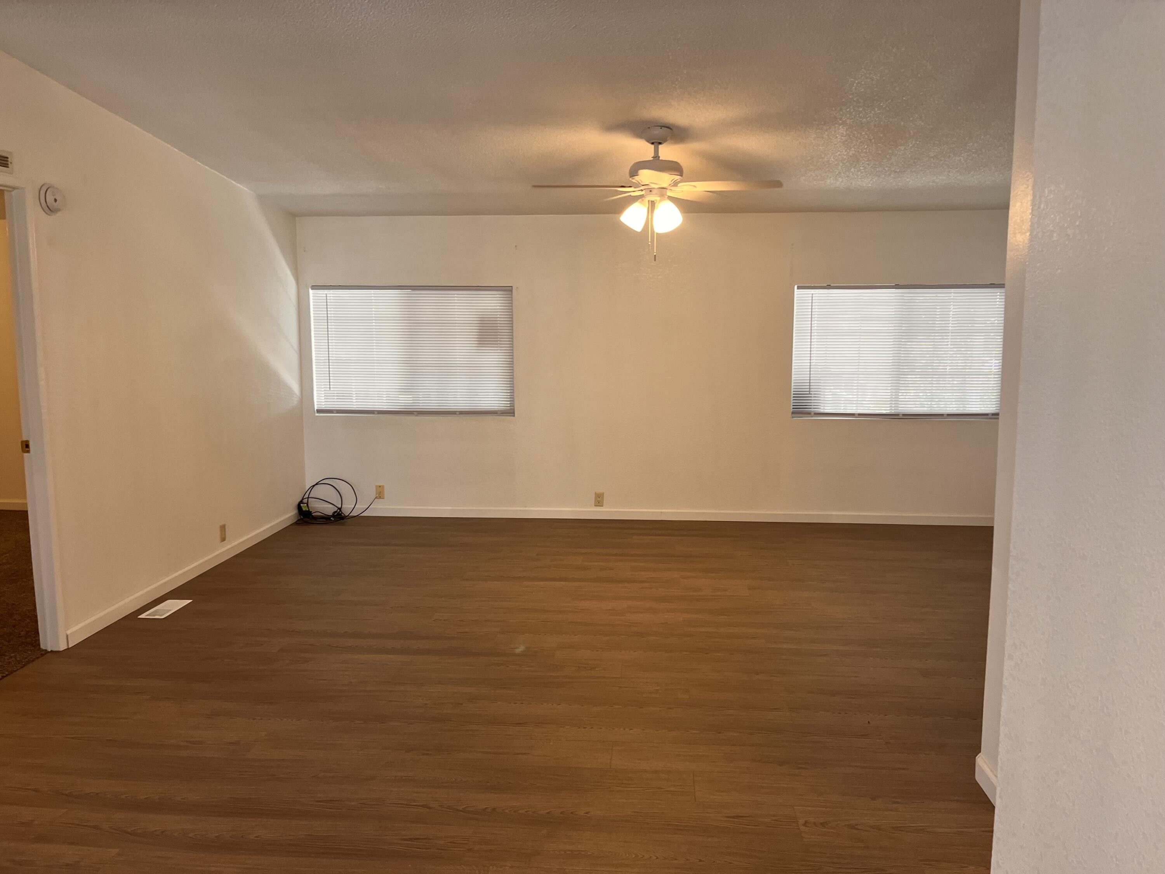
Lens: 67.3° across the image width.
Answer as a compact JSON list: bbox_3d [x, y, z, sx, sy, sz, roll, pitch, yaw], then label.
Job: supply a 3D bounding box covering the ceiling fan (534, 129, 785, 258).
[{"bbox_3d":[0.382,-1.256,4.505,1.260,0.655,1.220,1,7,4],"label":"ceiling fan"}]

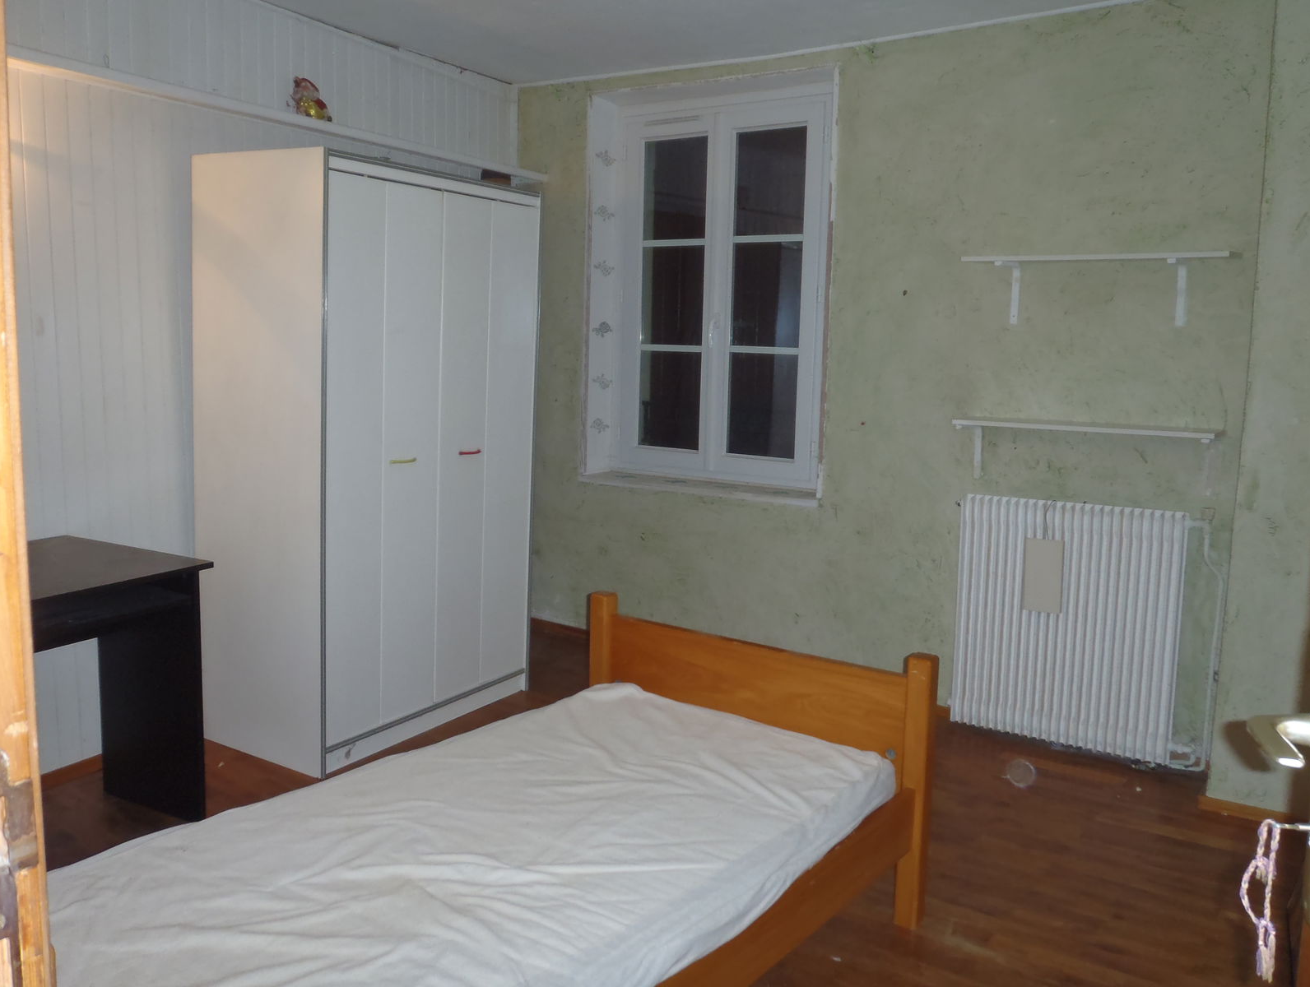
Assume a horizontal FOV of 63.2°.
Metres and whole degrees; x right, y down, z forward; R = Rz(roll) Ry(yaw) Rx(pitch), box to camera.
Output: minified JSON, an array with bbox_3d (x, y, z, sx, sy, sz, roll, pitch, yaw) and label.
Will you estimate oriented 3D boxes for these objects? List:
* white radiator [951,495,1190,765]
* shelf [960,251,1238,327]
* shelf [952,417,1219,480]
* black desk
[{"bbox_3d":[1.417,0.448,3.688,0.717,0.835,0.120,6,9,30],"label":"white radiator"},{"bbox_3d":[1.425,-0.662,3.479,0.795,0.222,0.252,6,9,30],"label":"shelf"},{"bbox_3d":[1.420,-0.117,3.552,0.796,0.228,0.252,6,9,30],"label":"shelf"},{"bbox_3d":[-1.685,0.577,2.625,0.612,0.748,0.950,6,9,30],"label":"black desk"}]

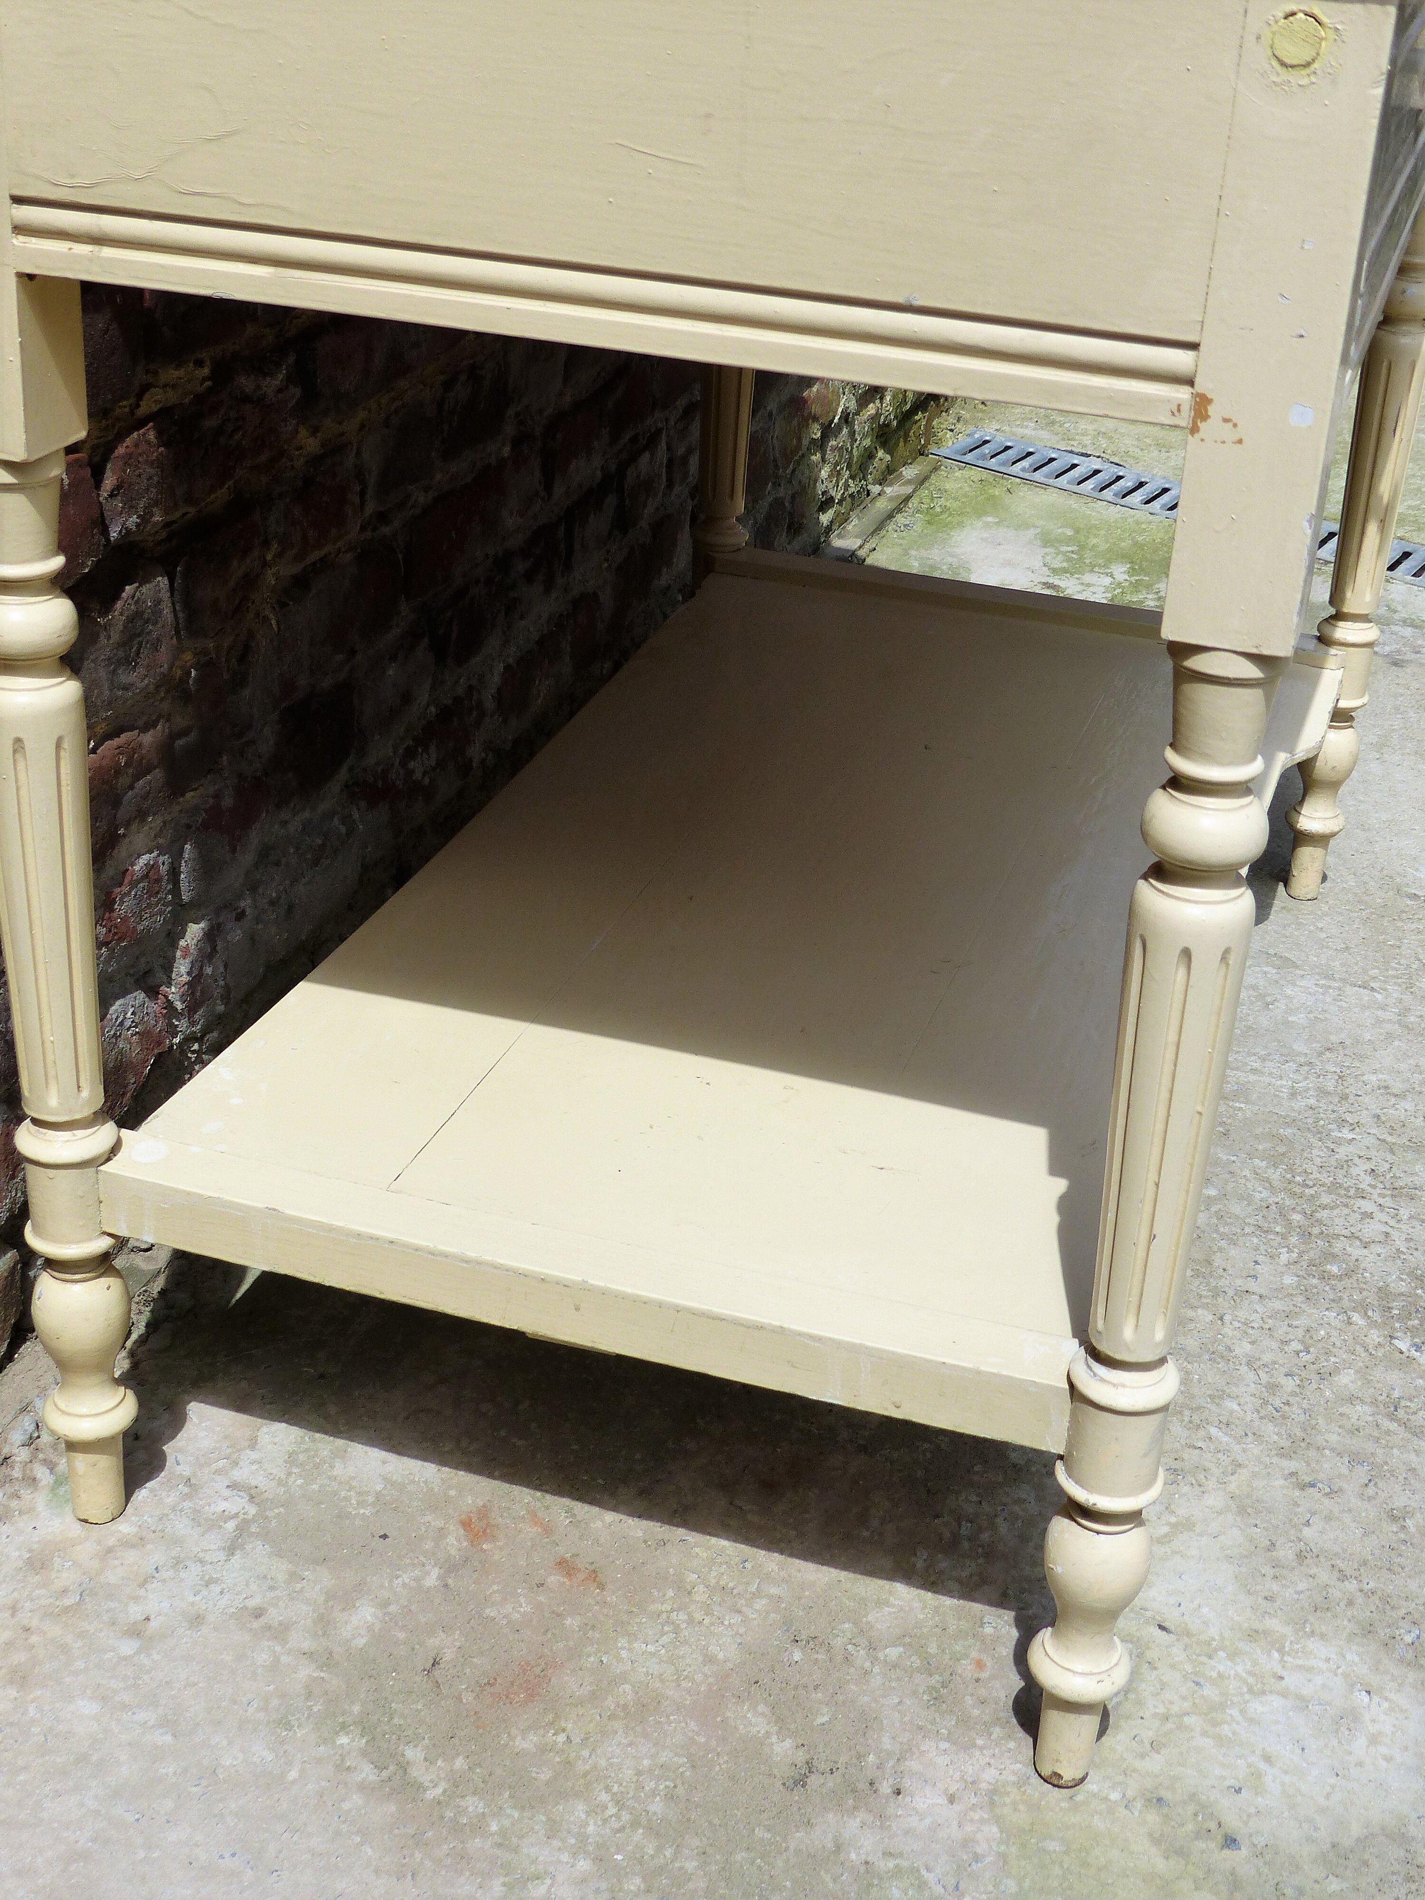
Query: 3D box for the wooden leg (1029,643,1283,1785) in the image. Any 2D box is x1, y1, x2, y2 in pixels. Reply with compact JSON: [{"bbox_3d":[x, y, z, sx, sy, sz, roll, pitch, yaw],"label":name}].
[{"bbox_3d":[0.175,0.130,1.056,0.048,0.548,0.048,11,28,15],"label":"wooden leg"}]

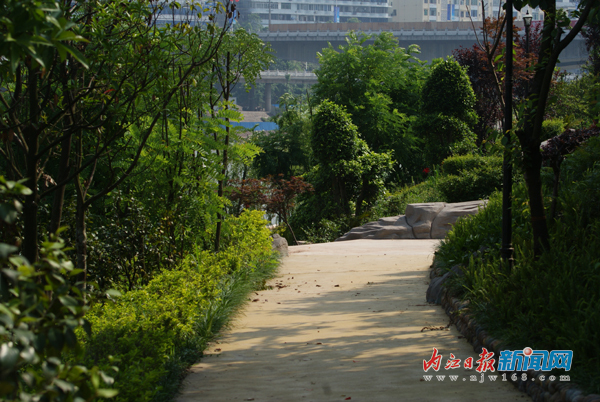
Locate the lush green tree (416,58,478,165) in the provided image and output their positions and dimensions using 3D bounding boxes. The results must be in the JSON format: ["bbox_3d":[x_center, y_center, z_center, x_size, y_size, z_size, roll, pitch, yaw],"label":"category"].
[{"bbox_3d":[3.160,-1.880,40.000,1.300,2.320,1.300,0,1,0],"label":"lush green tree"}]

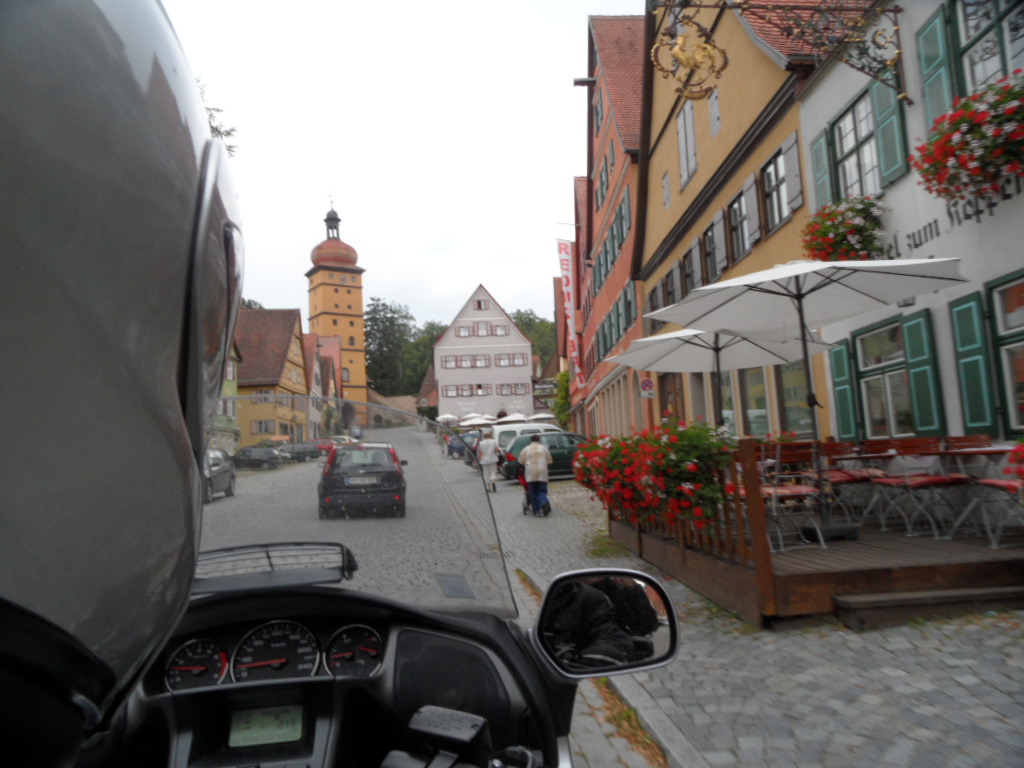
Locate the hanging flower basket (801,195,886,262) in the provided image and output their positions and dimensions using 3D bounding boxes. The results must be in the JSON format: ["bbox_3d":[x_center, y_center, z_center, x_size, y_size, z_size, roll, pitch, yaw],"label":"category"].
[{"bbox_3d":[3.884,-1.806,8.498,0.620,0.840,1.020,-3,-6,-5],"label":"hanging flower basket"}]

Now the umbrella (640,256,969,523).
[{"bbox_3d":[2.877,0.116,6.860,2.950,2.645,2.950,-3,-6,-5],"label":"umbrella"}]

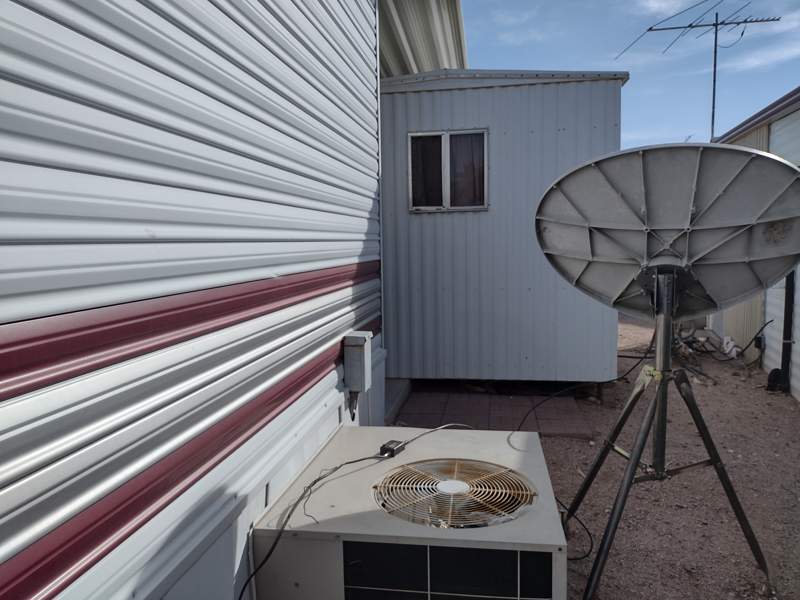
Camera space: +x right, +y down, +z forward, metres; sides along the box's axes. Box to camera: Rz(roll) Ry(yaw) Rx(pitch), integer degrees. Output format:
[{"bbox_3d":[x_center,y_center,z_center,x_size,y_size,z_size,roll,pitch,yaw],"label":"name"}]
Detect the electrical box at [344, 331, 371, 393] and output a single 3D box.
[{"bbox_3d":[-0.166,0.246,2.501,0.083,0.222,0.130,0,5,9],"label":"electrical box"}]

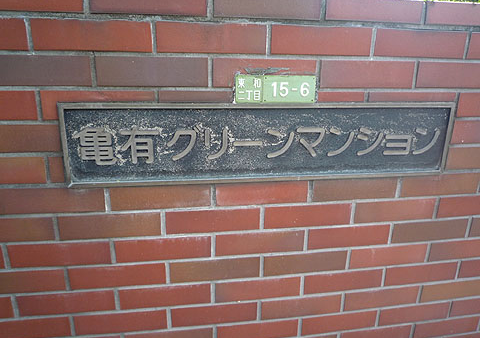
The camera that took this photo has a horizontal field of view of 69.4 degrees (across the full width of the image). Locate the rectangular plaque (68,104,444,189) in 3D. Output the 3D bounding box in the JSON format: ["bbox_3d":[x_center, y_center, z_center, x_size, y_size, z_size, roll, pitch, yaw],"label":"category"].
[{"bbox_3d":[0.072,-0.064,0.800,0.891,0.178,0.028,-2,17,-8],"label":"rectangular plaque"}]

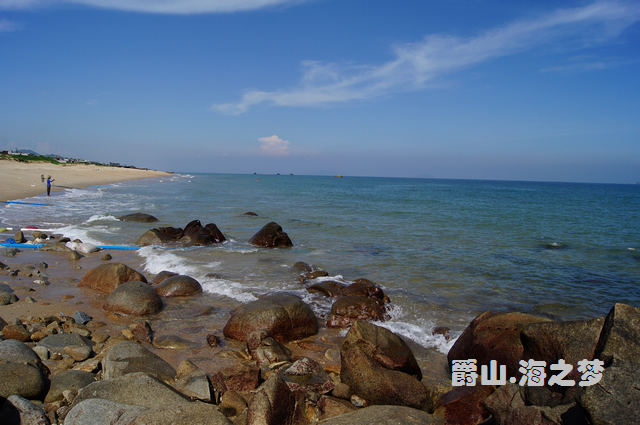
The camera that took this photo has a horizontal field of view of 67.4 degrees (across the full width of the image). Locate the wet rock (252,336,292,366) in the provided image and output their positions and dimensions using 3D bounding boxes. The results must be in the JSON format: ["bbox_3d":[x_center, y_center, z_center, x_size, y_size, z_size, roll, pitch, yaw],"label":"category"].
[{"bbox_3d":[-0.532,1.576,5.521,0.436,0.263,0.349,1,4,-6],"label":"wet rock"}]

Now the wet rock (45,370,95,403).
[{"bbox_3d":[-2.236,1.523,4.274,0.446,0.235,0.420,-1,5,-28],"label":"wet rock"}]

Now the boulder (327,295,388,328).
[{"bbox_3d":[0.538,1.435,6.900,0.830,0.400,0.650,2,4,5],"label":"boulder"}]

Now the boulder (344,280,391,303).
[{"bbox_3d":[0.833,1.378,8.507,0.853,0.389,0.725,2,4,6],"label":"boulder"}]

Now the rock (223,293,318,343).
[{"bbox_3d":[-0.680,1.396,6.728,1.327,0.509,0.995,1,4,-6],"label":"rock"}]

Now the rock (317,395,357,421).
[{"bbox_3d":[0.139,1.543,3.800,0.310,0.180,0.250,2,4,3],"label":"rock"}]

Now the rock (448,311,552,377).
[{"bbox_3d":[1.984,1.478,5.300,1.050,0.660,0.900,3,5,21],"label":"rock"}]

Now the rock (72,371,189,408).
[{"bbox_3d":[-1.688,1.578,4.268,1.051,0.315,0.650,0,5,-22],"label":"rock"}]

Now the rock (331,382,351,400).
[{"bbox_3d":[0.198,1.658,4.476,0.177,0.118,0.151,2,4,3],"label":"rock"}]

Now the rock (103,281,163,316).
[{"bbox_3d":[-2.946,1.324,7.550,0.931,0.448,0.792,0,5,-21],"label":"rock"}]

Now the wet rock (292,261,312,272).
[{"bbox_3d":[-0.407,1.256,11.258,0.470,0.246,0.376,1,4,-2],"label":"wet rock"}]

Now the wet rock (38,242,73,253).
[{"bbox_3d":[-6.723,0.889,12.200,0.760,0.200,0.580,-1,5,-29],"label":"wet rock"}]

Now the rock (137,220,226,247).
[{"bbox_3d":[-4.292,0.648,14.860,2.790,0.773,1.300,0,5,-16],"label":"rock"}]

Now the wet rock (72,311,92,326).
[{"bbox_3d":[-3.070,1.364,6.200,0.230,0.165,0.200,-1,5,-26],"label":"wet rock"}]

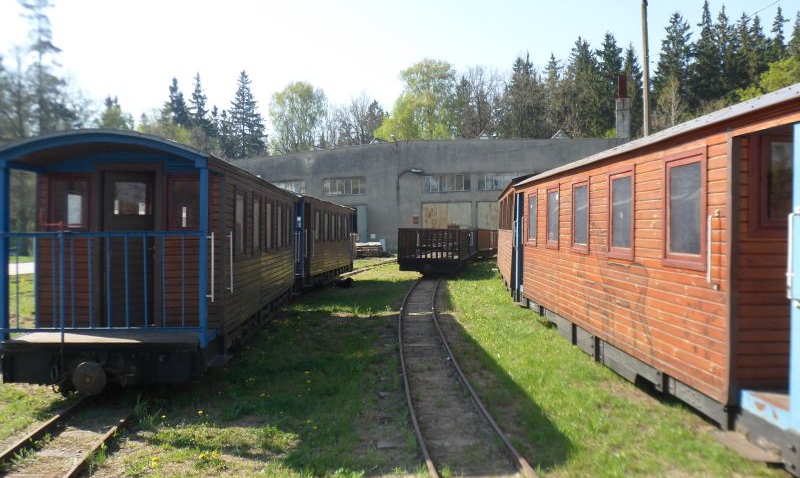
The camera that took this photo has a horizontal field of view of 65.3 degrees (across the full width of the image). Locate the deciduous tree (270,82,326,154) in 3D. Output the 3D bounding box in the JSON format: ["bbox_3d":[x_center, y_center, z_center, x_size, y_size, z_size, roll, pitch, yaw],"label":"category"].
[{"bbox_3d":[-11.498,-8.559,69.872,6.600,18.216,6.600,0,1,0],"label":"deciduous tree"}]

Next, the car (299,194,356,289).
[{"bbox_3d":[-2.990,0.050,18.600,2.140,2.740,7.900,0,1,4],"label":"car"}]

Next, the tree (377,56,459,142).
[{"bbox_3d":[2.168,-9.238,65.860,8.200,19.704,8.200,0,1,0],"label":"tree"}]

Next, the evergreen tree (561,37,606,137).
[{"bbox_3d":[21.058,-11.366,71.827,5.600,23.766,5.600,0,1,0],"label":"evergreen tree"}]

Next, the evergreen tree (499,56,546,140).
[{"bbox_3d":[14.798,-11.069,75.832,5.600,23.045,5.600,0,1,0],"label":"evergreen tree"}]

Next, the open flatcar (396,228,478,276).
[{"bbox_3d":[1.660,0.439,23.810,2.030,1.700,7.100,0,1,11],"label":"open flatcar"}]

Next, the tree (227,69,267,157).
[{"bbox_3d":[-19.188,-10.320,77.845,5.200,21.483,5.200,0,1,0],"label":"tree"}]

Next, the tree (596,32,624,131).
[{"bbox_3d":[23.951,-11.481,70.825,4.600,24.028,4.600,0,1,0],"label":"tree"}]

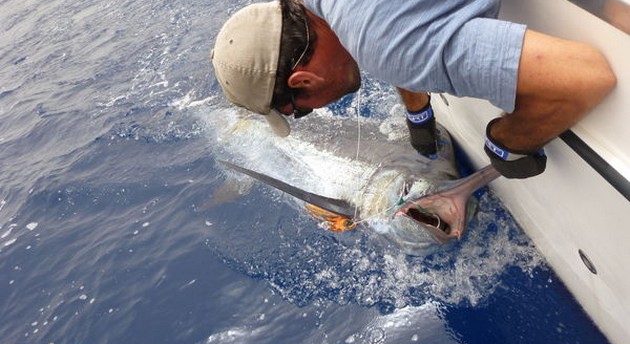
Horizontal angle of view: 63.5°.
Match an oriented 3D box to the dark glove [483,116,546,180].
[{"bbox_3d":[0.345,-0.040,0.880,0.110,0.130,0.105,26,76,17],"label":"dark glove"}]

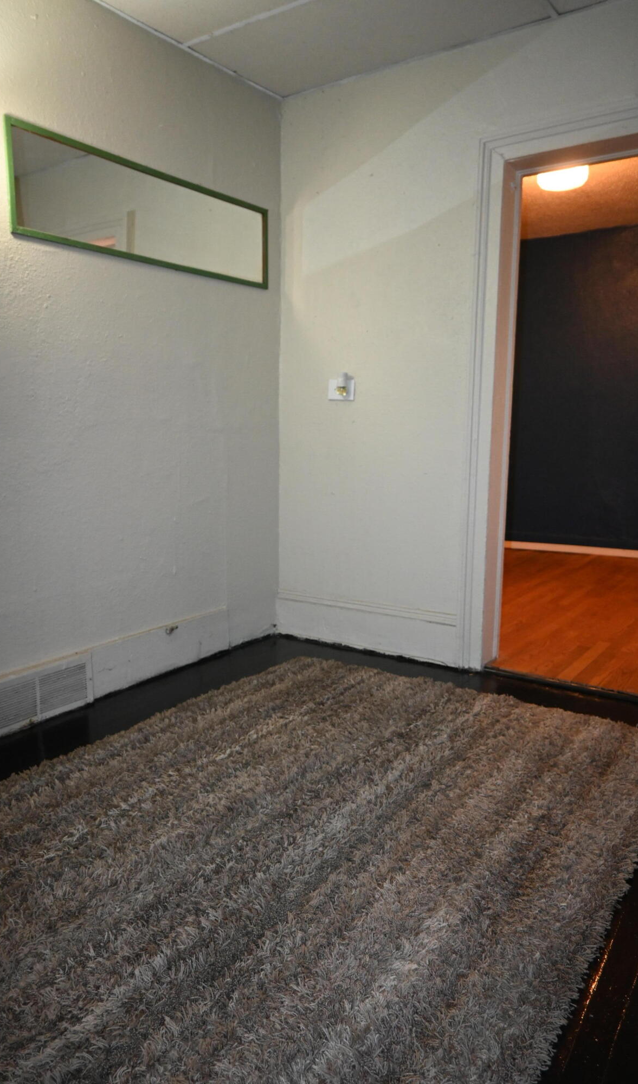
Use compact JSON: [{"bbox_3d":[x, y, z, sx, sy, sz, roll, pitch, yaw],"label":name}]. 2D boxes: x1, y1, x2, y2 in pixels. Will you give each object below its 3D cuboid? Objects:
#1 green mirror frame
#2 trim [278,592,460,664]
[{"bbox_3d":[-0.607,-1.230,2.757,0.025,0.340,1.250,8,12,36],"label":"green mirror frame"},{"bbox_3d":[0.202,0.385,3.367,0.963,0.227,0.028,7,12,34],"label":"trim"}]

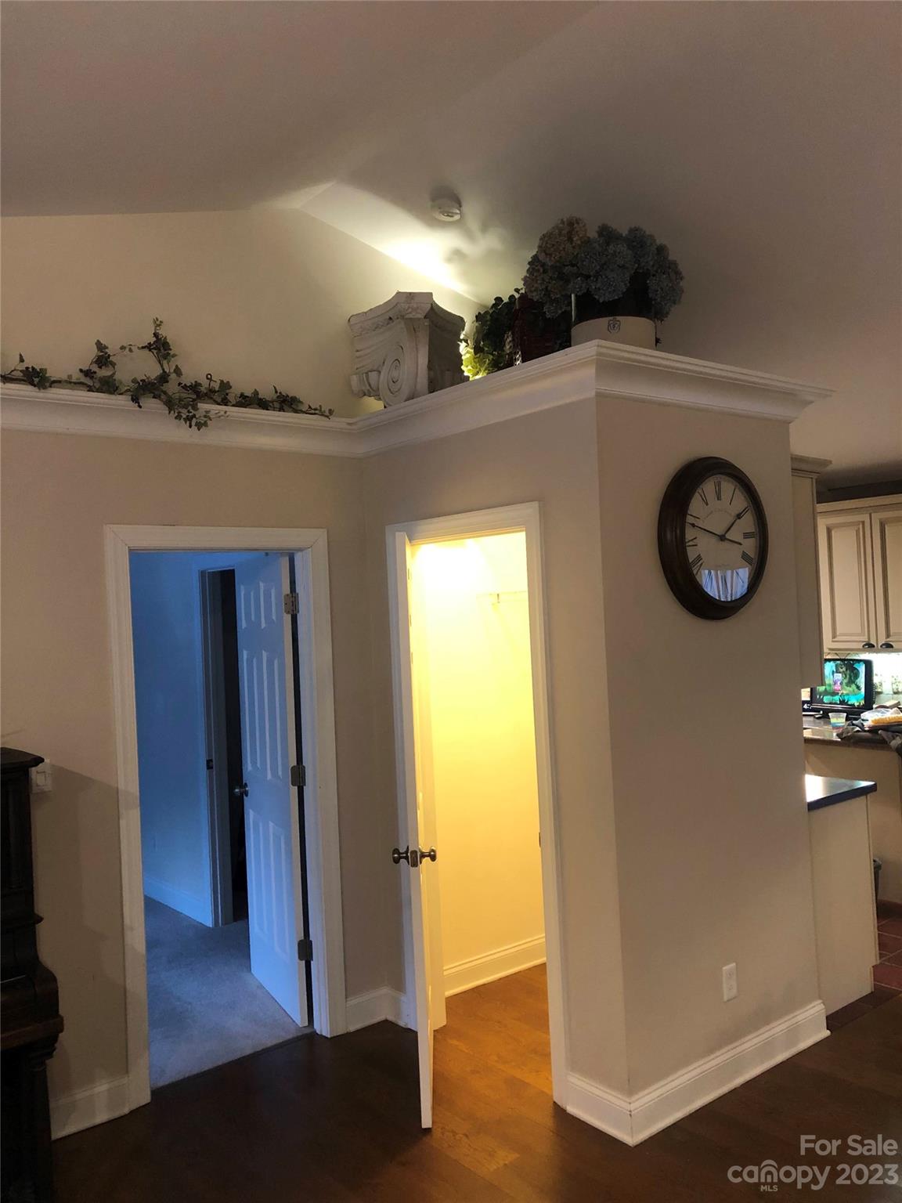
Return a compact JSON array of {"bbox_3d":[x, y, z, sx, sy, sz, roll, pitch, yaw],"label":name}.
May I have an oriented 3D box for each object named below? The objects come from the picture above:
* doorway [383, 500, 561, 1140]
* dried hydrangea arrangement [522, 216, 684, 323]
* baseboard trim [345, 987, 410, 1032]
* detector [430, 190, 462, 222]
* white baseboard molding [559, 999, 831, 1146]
[{"bbox_3d":[-0.057,0.735,3.668,0.575,2.127,0.936,-2,-1,-39],"label":"doorway"},{"bbox_3d":[0.538,-1.172,3.438,0.570,0.370,0.470,-3,0,10],"label":"dried hydrangea arrangement"},{"bbox_3d":[-0.316,1.746,4.120,0.225,0.136,0.166,-2,-1,-39],"label":"baseboard trim"},{"bbox_3d":[-0.020,-1.568,3.911,0.130,0.045,0.130,8,-9,1],"label":"detector"},{"bbox_3d":[0.950,1.687,3.648,1.189,0.136,0.313,-2,-1,-39],"label":"white baseboard molding"}]

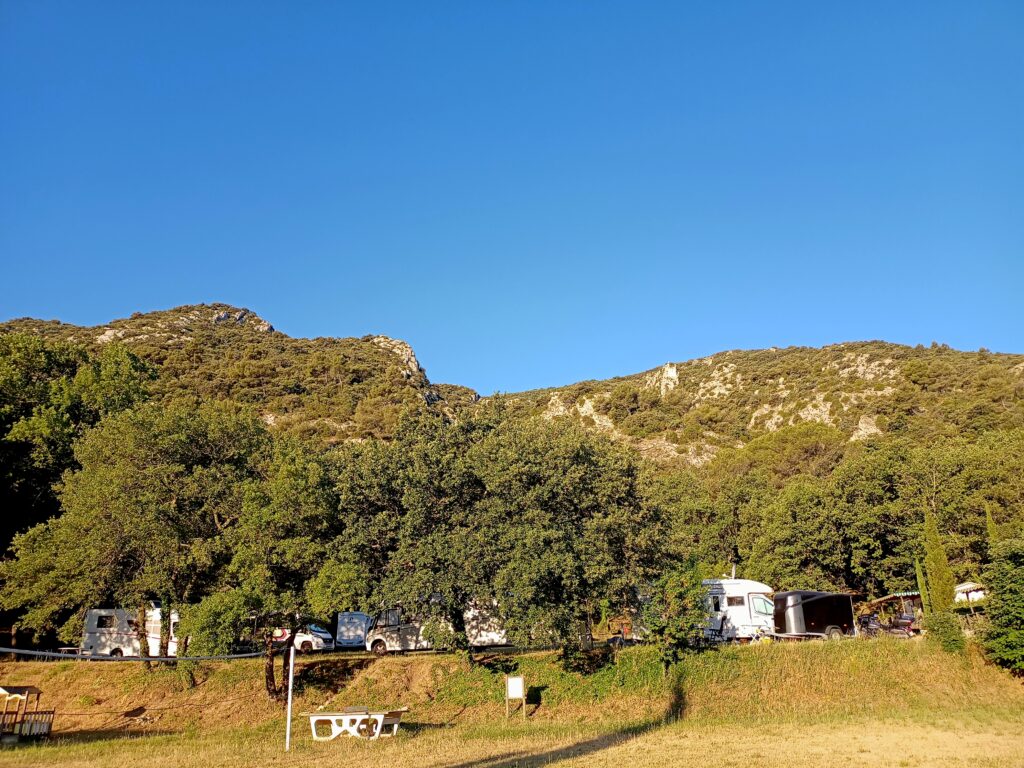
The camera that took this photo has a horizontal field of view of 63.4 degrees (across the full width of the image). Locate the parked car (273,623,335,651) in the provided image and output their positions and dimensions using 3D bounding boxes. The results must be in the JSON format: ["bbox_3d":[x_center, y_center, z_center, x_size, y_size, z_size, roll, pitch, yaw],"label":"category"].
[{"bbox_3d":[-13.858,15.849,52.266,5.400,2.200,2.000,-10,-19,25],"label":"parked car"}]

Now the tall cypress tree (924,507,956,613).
[{"bbox_3d":[23.248,10.055,45.353,1.500,6.600,1.500,-2,-17,0],"label":"tall cypress tree"}]

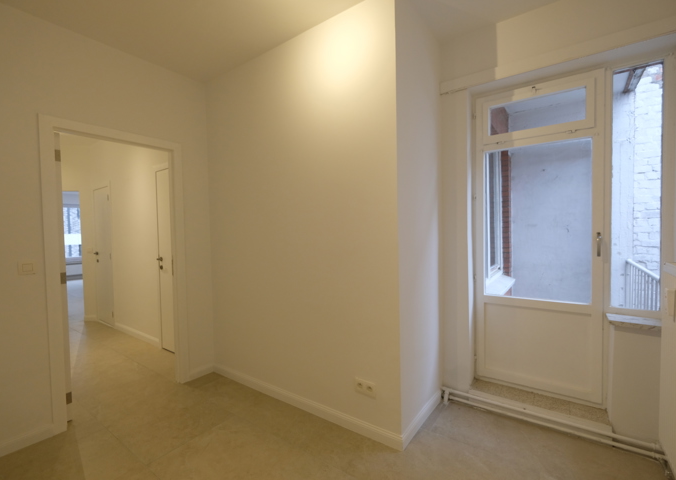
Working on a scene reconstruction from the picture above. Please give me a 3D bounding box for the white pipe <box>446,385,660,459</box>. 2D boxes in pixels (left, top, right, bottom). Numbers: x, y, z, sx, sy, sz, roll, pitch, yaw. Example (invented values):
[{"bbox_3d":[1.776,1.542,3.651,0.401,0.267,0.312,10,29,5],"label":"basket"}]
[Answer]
[{"bbox_3d":[1.282,1.168,1.964,1.196,0.098,0.040,0,2,34],"label":"white pipe"}]

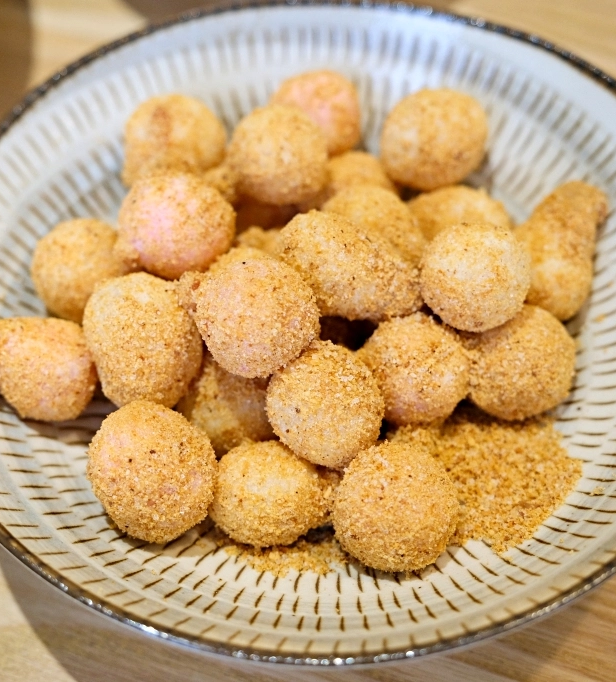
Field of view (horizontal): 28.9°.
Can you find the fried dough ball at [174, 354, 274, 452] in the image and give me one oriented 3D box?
[{"bbox_3d":[-0.019,0.015,0.293,0.027,0.027,0.027,-1,55,2],"label":"fried dough ball"}]

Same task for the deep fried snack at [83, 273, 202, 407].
[{"bbox_3d":[-0.040,0.000,0.289,0.029,0.030,0.030,-1,55,2],"label":"deep fried snack"}]

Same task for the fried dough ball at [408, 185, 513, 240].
[{"bbox_3d":[0.045,-0.031,0.355,0.031,0.029,0.030,-1,54,1],"label":"fried dough ball"}]

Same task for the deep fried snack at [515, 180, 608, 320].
[{"bbox_3d":[0.067,-0.023,0.309,0.024,0.024,0.039,24,59,18],"label":"deep fried snack"}]

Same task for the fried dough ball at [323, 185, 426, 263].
[{"bbox_3d":[0.017,-0.028,0.310,0.028,0.028,0.028,-1,55,2],"label":"fried dough ball"}]

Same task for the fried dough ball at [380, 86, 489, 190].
[{"bbox_3d":[0.034,-0.055,0.325,0.029,0.028,0.028,-1,55,2],"label":"fried dough ball"}]

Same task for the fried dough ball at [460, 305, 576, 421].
[{"bbox_3d":[0.051,0.005,0.291,0.028,0.028,0.028,-1,55,2],"label":"fried dough ball"}]

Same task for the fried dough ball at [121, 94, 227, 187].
[{"bbox_3d":[-0.042,-0.062,0.376,0.033,0.031,0.032,-1,54,1],"label":"fried dough ball"}]

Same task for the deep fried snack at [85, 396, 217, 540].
[{"bbox_3d":[-0.035,0.029,0.268,0.029,0.031,0.031,-1,55,2],"label":"deep fried snack"}]

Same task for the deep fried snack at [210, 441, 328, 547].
[{"bbox_3d":[-0.009,0.035,0.274,0.026,0.025,0.026,-1,55,2],"label":"deep fried snack"}]

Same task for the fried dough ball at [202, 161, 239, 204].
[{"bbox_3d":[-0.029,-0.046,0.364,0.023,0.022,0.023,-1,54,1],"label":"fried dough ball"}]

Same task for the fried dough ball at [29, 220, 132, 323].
[{"bbox_3d":[-0.068,-0.021,0.353,0.030,0.030,0.030,-1,54,1],"label":"fried dough ball"}]

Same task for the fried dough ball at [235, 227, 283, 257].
[{"bbox_3d":[-0.013,-0.025,0.346,0.027,0.025,0.026,-1,54,1],"label":"fried dough ball"}]

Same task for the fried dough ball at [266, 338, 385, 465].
[{"bbox_3d":[0.004,0.015,0.277,0.027,0.029,0.029,-1,55,2],"label":"fried dough ball"}]

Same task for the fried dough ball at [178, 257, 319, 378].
[{"bbox_3d":[-0.013,-0.006,0.276,0.031,0.029,0.029,-1,55,2],"label":"fried dough ball"}]

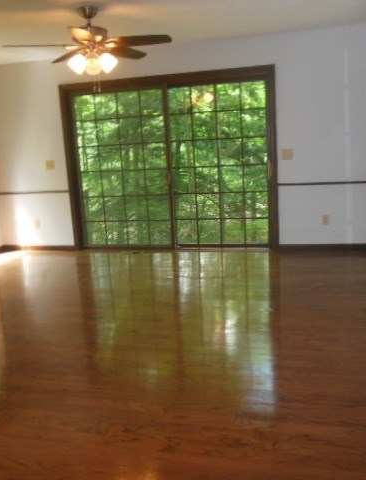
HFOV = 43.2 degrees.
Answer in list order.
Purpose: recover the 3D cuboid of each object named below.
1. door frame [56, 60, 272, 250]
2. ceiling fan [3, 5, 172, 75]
[{"bbox_3d":[-0.179,-0.903,5.684,2.639,2.100,0.140,0,13,15],"label":"door frame"},{"bbox_3d":[-0.728,-1.573,3.659,1.310,0.495,1.310,0,13,15],"label":"ceiling fan"}]

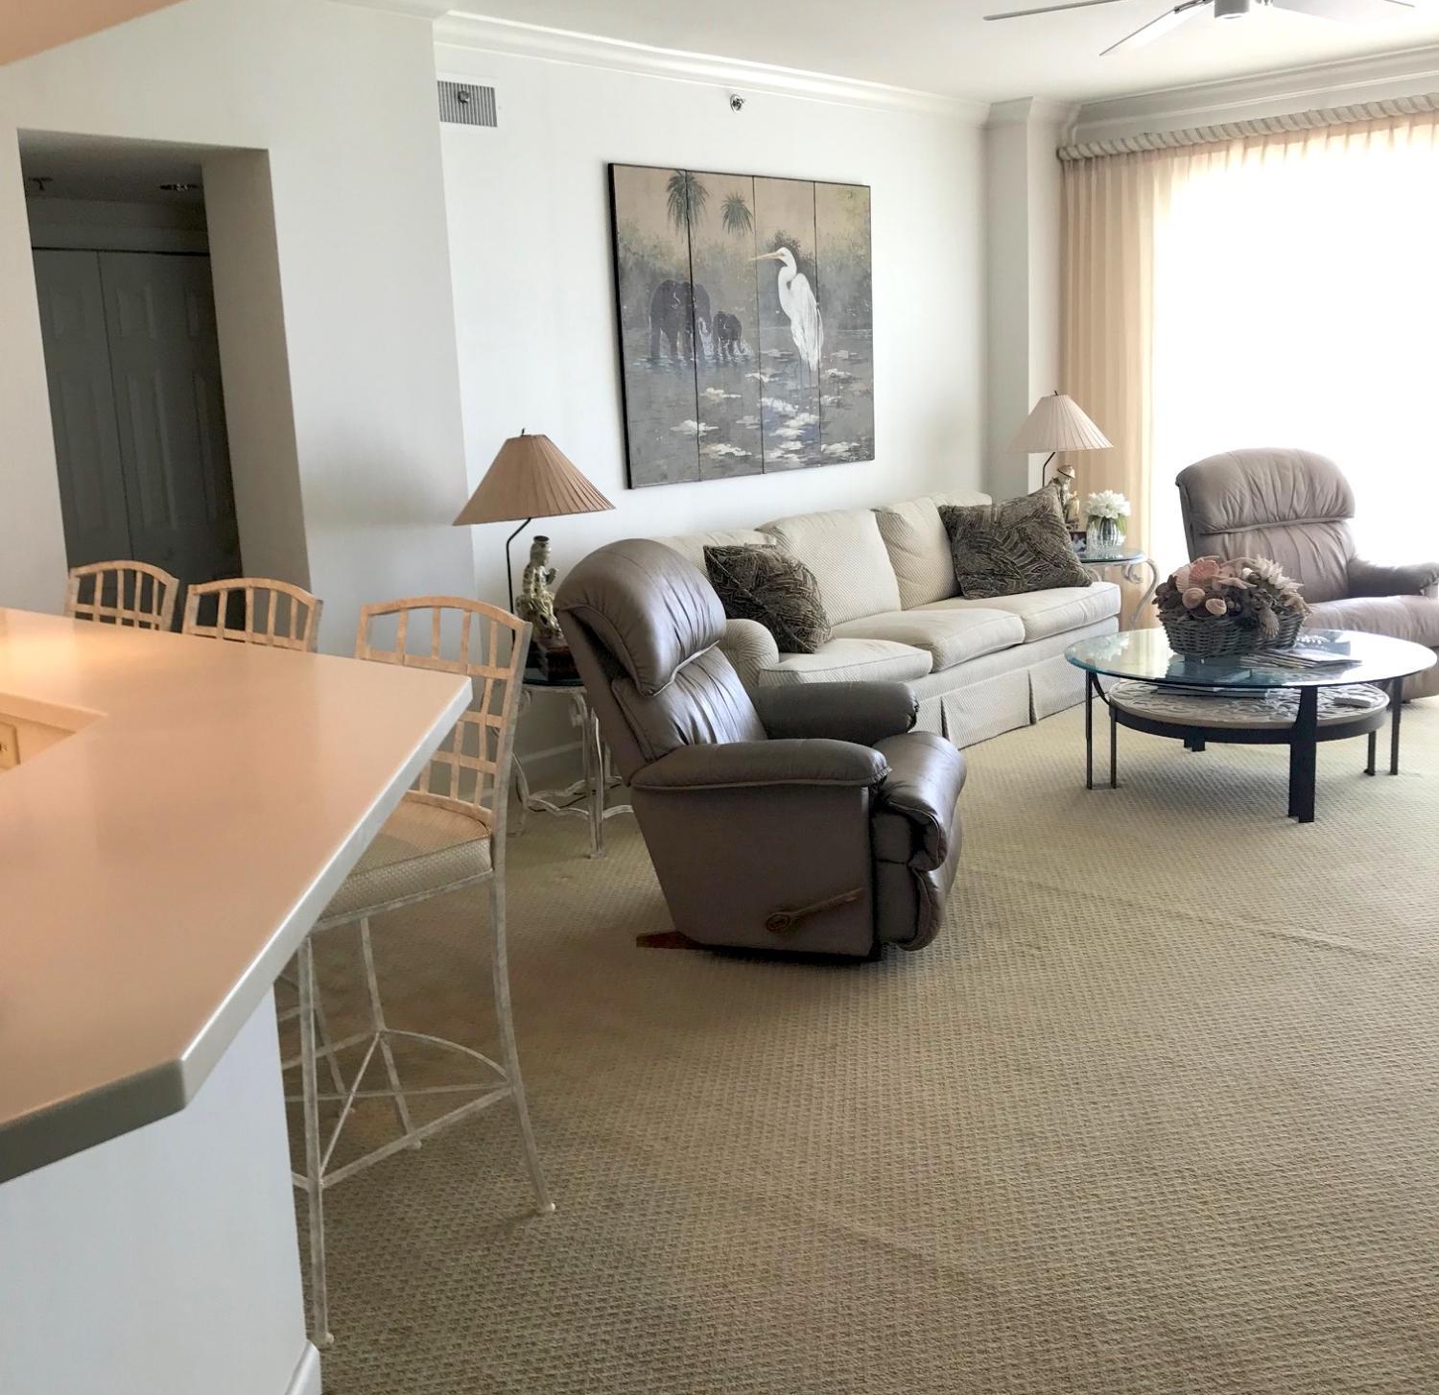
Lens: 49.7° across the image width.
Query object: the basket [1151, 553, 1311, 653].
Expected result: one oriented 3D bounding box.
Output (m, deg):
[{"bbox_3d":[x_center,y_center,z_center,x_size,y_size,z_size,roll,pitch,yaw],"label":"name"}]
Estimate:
[{"bbox_3d":[1.840,-0.335,5.580,0.483,0.294,0.393,2,13,18],"label":"basket"}]

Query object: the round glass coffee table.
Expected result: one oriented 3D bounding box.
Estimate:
[{"bbox_3d":[1.836,0.076,5.426,1.216,0.453,1.216,-2,12,1],"label":"round glass coffee table"}]

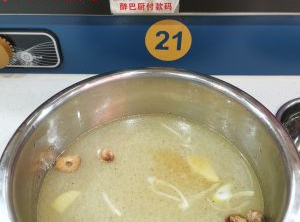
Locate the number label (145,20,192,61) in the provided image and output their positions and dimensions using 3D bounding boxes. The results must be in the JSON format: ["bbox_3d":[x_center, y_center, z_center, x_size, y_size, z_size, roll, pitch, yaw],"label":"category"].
[{"bbox_3d":[0.020,-0.076,0.342,0.051,0.051,0.003,1,42,1],"label":"number label"}]

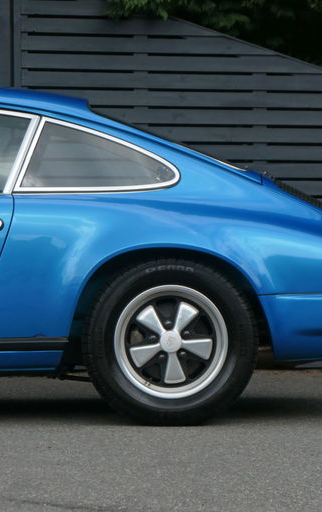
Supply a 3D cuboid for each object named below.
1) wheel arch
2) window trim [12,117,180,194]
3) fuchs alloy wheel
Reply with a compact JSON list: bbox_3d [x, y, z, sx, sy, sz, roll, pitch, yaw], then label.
[{"bbox_3d":[0.031,0.167,8.600,0.740,0.400,0.150,0,0,-2],"label":"wheel arch"},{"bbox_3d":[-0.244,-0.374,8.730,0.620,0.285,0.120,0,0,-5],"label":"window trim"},{"bbox_3d":[0.034,0.312,8.670,0.640,0.630,0.200,0,0,-2],"label":"fuchs alloy wheel"}]

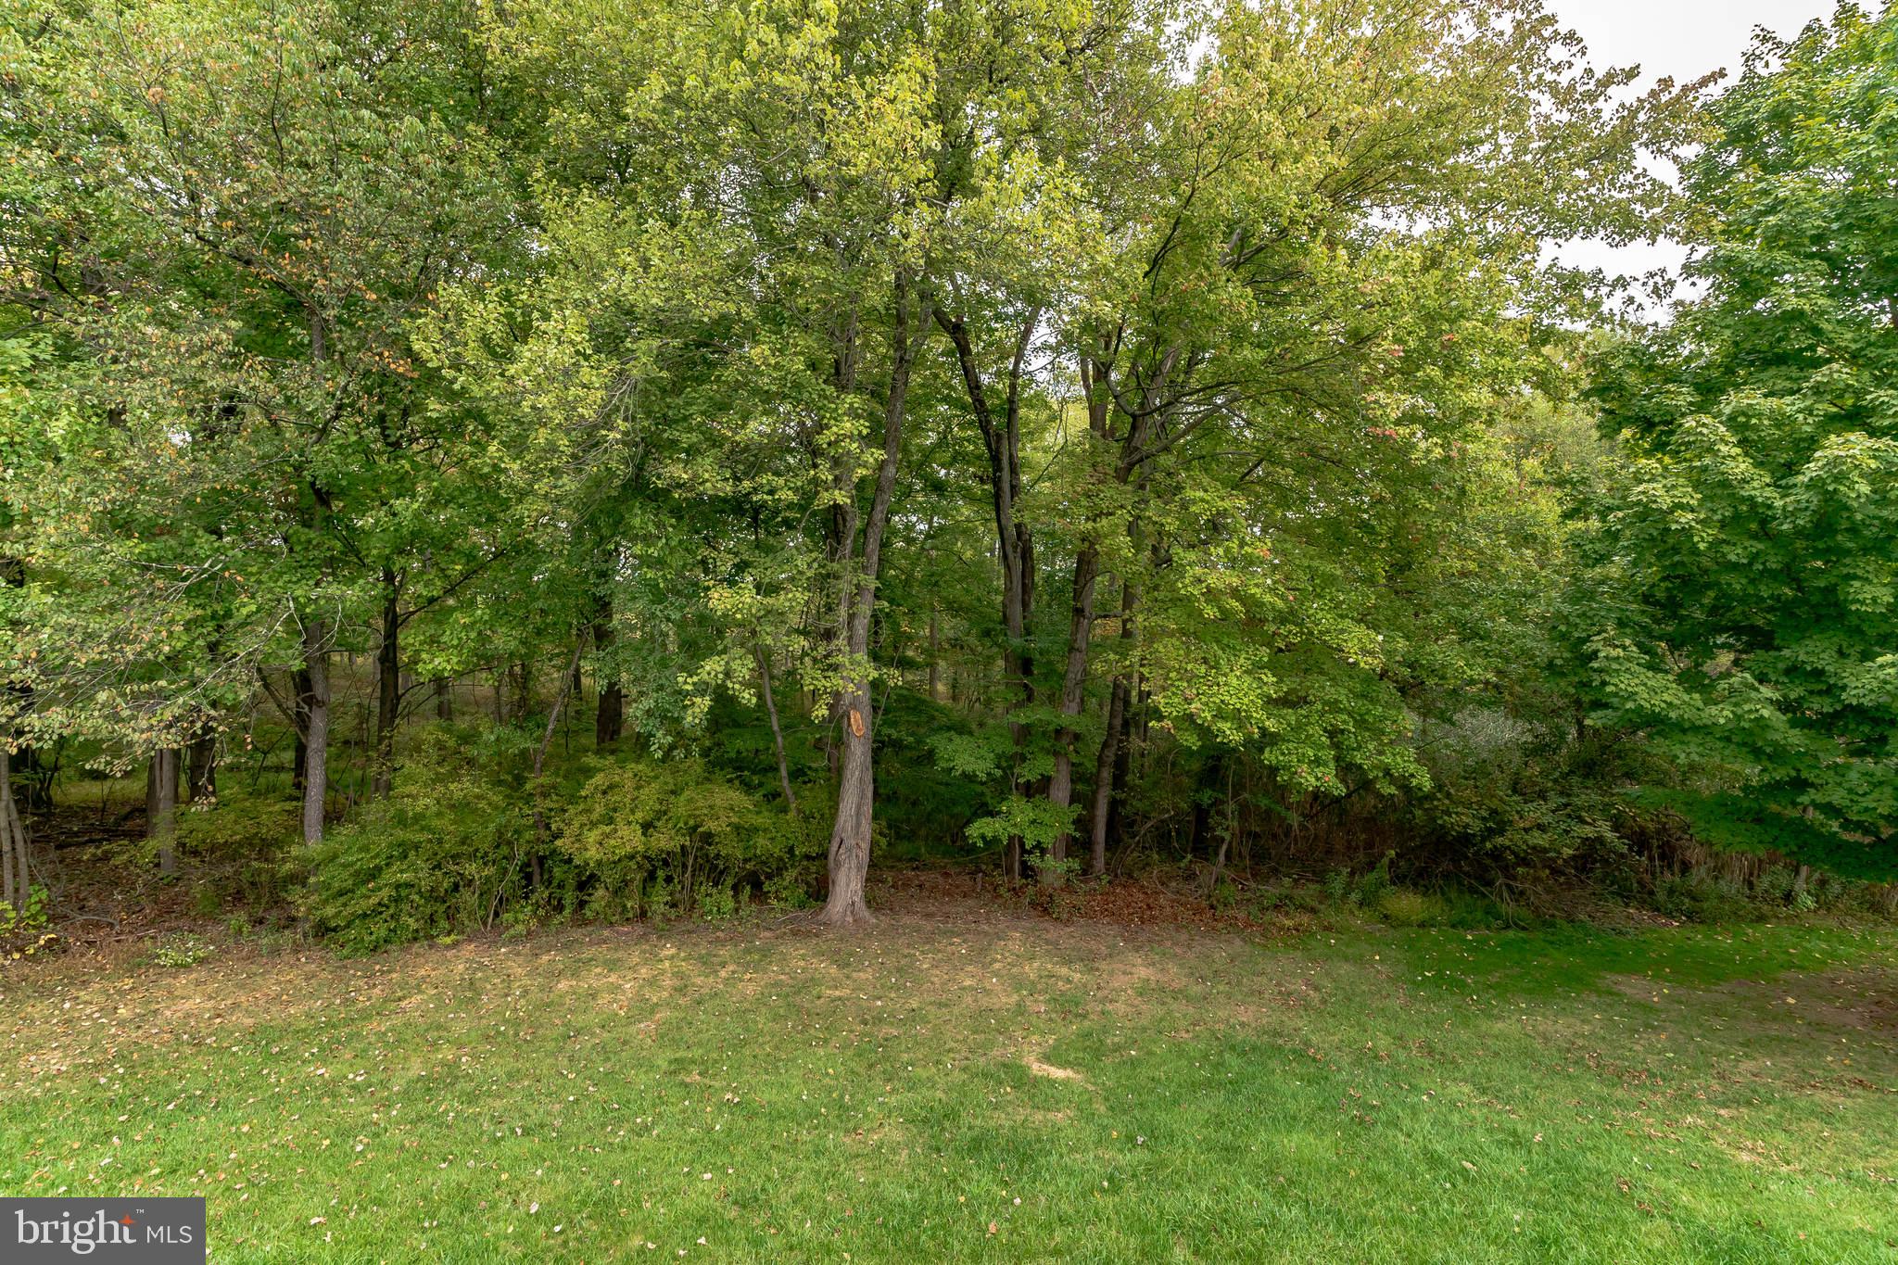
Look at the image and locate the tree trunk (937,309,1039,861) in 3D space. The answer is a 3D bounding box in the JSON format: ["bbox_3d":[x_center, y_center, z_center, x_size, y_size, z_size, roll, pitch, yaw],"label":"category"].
[{"bbox_3d":[0.658,-0.734,14.400,1.747,9.571,1.000,0,0,0],"label":"tree trunk"}]

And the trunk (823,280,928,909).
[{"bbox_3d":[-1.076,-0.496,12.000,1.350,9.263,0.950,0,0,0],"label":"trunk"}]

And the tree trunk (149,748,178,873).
[{"bbox_3d":[-13.035,2.979,14.000,0.450,2.117,0.420,0,0,0],"label":"tree trunk"}]

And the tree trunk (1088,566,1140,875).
[{"bbox_3d":[2.772,1.473,14.200,0.874,5.194,0.600,0,0,0],"label":"tree trunk"}]

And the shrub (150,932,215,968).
[{"bbox_3d":[-9.636,3.880,10.600,0.780,0.360,0.620,0,0,0],"label":"shrub"}]

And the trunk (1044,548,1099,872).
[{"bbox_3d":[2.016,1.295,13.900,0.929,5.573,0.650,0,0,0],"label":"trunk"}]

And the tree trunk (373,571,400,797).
[{"bbox_3d":[-11.996,1.219,18.000,0.601,5.096,0.500,0,0,0],"label":"tree trunk"}]

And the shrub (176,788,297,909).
[{"bbox_3d":[-11.118,3.389,13.200,1.900,1.700,1.500,0,0,0],"label":"shrub"}]

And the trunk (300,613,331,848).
[{"bbox_3d":[-10.362,1.820,13.800,0.420,4.077,0.400,0,0,0],"label":"trunk"}]

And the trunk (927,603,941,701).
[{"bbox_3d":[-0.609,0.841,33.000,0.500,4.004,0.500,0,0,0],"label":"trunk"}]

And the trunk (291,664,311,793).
[{"bbox_3d":[-15.351,2.356,20.000,0.492,3.165,0.450,0,0,0],"label":"trunk"}]

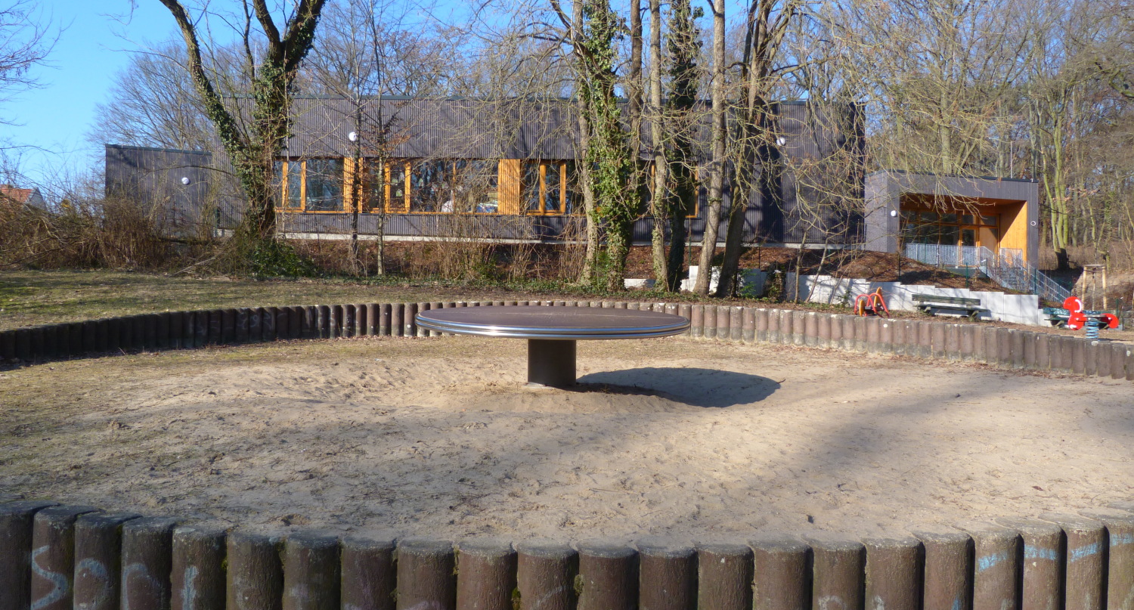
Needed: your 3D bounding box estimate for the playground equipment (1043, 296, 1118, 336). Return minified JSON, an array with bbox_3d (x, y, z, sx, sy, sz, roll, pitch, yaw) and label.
[{"bbox_3d":[8.600,0.200,14.000,0.930,0.750,0.360,1,0,12],"label":"playground equipment"}]

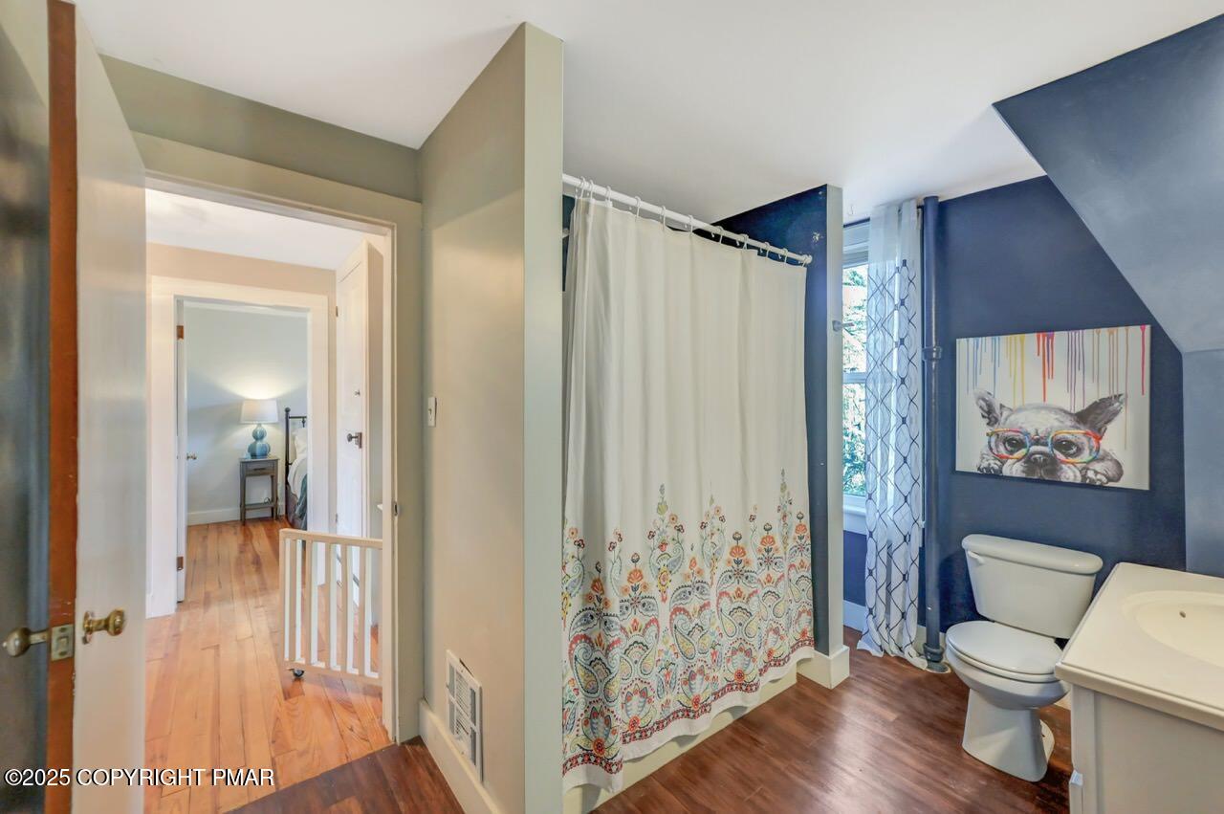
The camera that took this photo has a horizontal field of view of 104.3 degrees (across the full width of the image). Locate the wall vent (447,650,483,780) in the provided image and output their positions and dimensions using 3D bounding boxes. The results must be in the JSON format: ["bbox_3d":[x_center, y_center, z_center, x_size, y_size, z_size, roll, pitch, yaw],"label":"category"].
[{"bbox_3d":[-0.502,1.027,1.600,0.022,0.302,0.290,0,0,-40],"label":"wall vent"}]

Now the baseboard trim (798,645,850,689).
[{"bbox_3d":[1.044,1.249,2.356,0.170,0.155,0.180,0,0,-37],"label":"baseboard trim"}]

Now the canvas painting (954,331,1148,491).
[{"bbox_3d":[1.936,-0.001,2.136,0.035,0.650,0.635,0,0,-41],"label":"canvas painting"}]

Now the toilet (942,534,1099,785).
[{"bbox_3d":[1.630,0.970,1.923,0.740,0.715,0.460,0,0,-41],"label":"toilet"}]

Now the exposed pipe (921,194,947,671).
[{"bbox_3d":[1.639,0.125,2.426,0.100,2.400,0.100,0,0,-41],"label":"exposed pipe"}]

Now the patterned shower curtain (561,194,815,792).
[{"bbox_3d":[0.387,0.275,1.861,1.390,1.870,0.130,0,0,-37],"label":"patterned shower curtain"}]

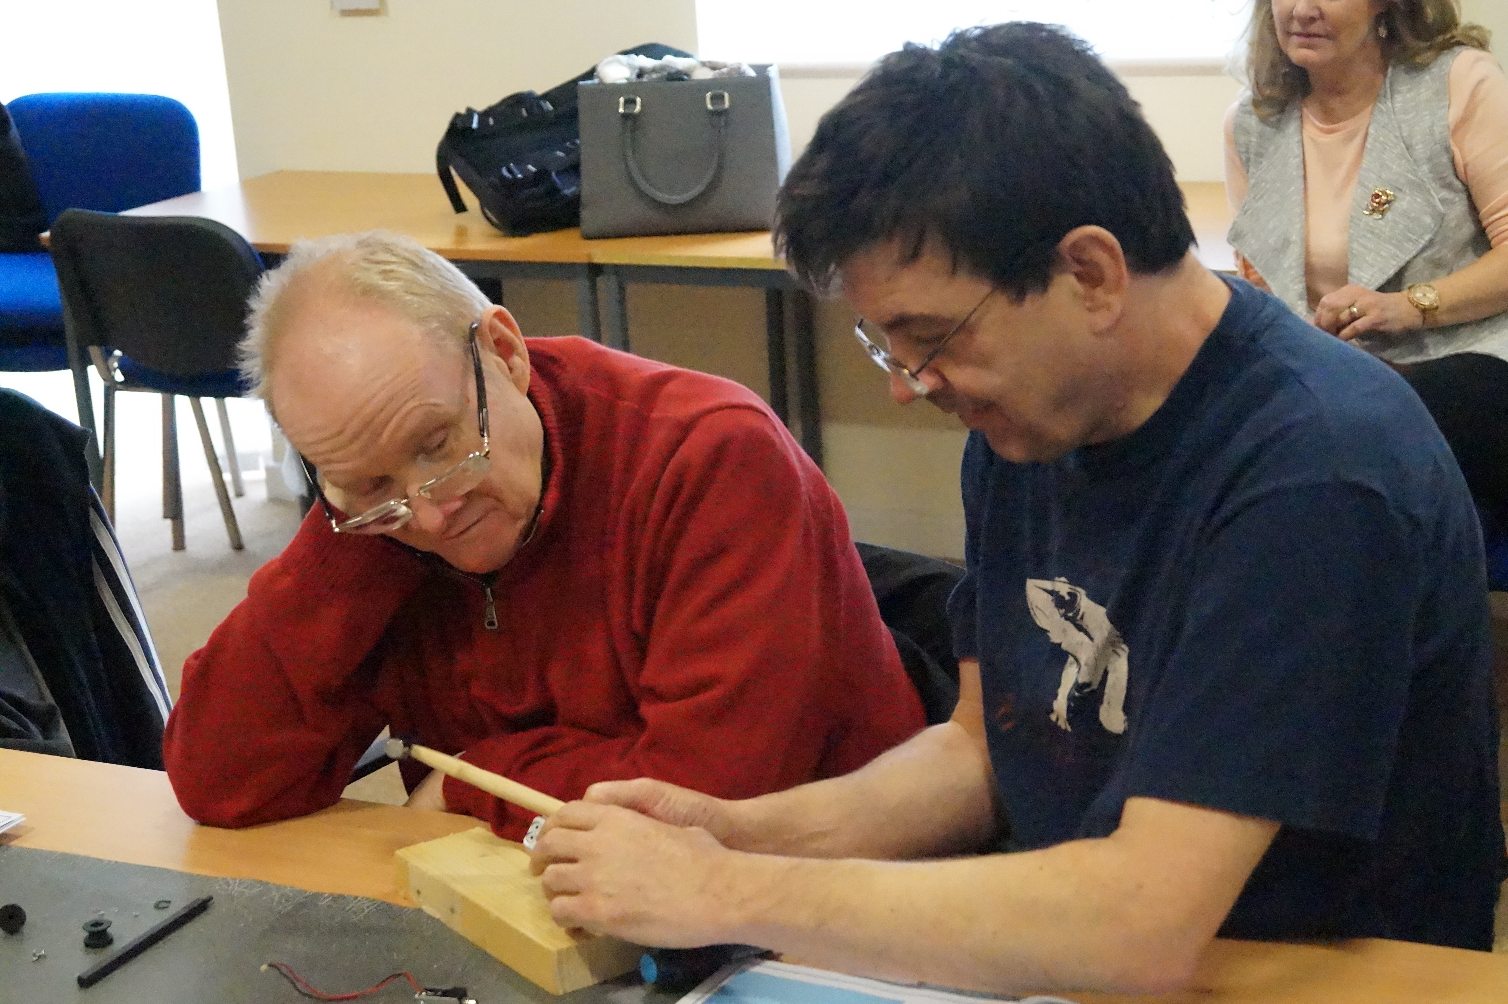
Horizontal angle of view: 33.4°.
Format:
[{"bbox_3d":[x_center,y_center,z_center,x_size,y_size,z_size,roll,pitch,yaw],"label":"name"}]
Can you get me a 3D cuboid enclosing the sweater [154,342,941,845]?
[{"bbox_3d":[-0.114,0.158,1.917,0.550,0.530,0.500,4,17,27],"label":"sweater"}]

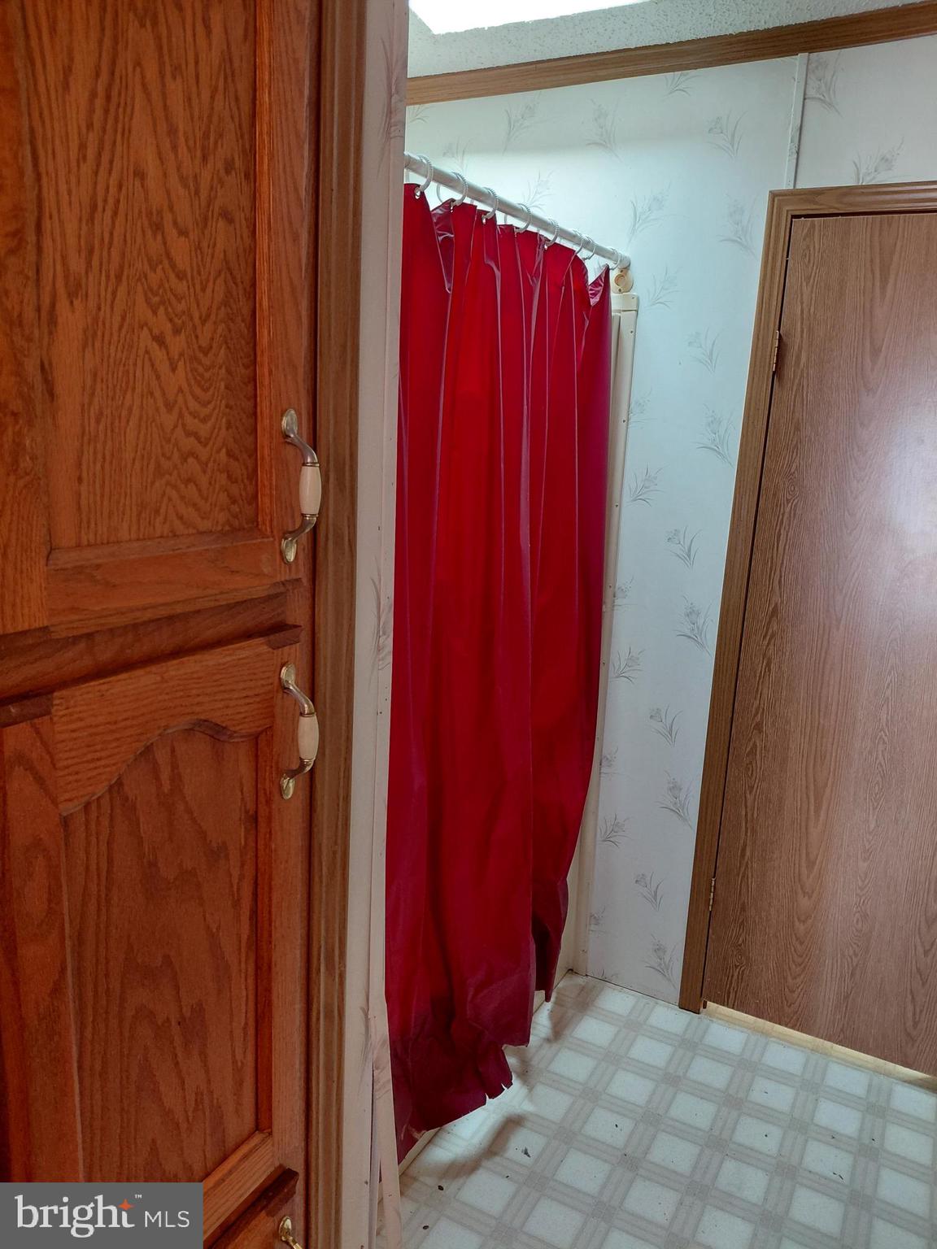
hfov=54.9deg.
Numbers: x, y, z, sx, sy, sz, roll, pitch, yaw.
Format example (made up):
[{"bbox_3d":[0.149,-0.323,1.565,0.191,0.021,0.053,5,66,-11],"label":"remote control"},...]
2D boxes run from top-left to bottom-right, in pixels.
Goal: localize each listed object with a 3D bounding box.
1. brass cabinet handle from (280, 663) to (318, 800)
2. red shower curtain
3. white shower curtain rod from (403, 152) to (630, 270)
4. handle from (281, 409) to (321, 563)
[{"bbox_3d":[-0.140,0.094,0.757,0.029,0.118,0.020,9,13,28],"label":"brass cabinet handle"},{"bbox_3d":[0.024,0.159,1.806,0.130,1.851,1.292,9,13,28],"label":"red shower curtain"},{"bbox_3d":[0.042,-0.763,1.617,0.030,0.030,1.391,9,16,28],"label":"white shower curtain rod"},{"bbox_3d":[-0.131,-0.107,0.718,0.029,0.121,0.020,9,13,28],"label":"handle"}]

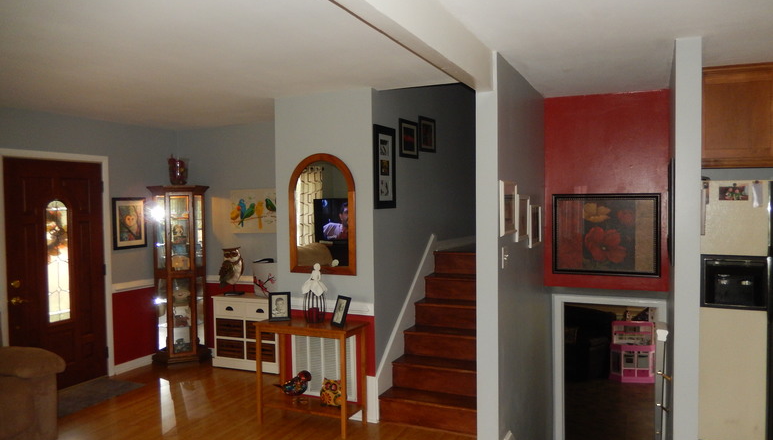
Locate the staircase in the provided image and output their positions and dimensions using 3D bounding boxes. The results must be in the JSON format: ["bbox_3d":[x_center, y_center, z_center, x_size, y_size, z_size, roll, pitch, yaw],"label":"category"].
[{"bbox_3d":[0.610,0.910,4.515,0.900,1.160,1.260,0,2,25],"label":"staircase"}]

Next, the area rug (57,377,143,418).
[{"bbox_3d":[-2.617,1.516,4.780,0.510,0.010,0.930,0,2,25],"label":"area rug"}]

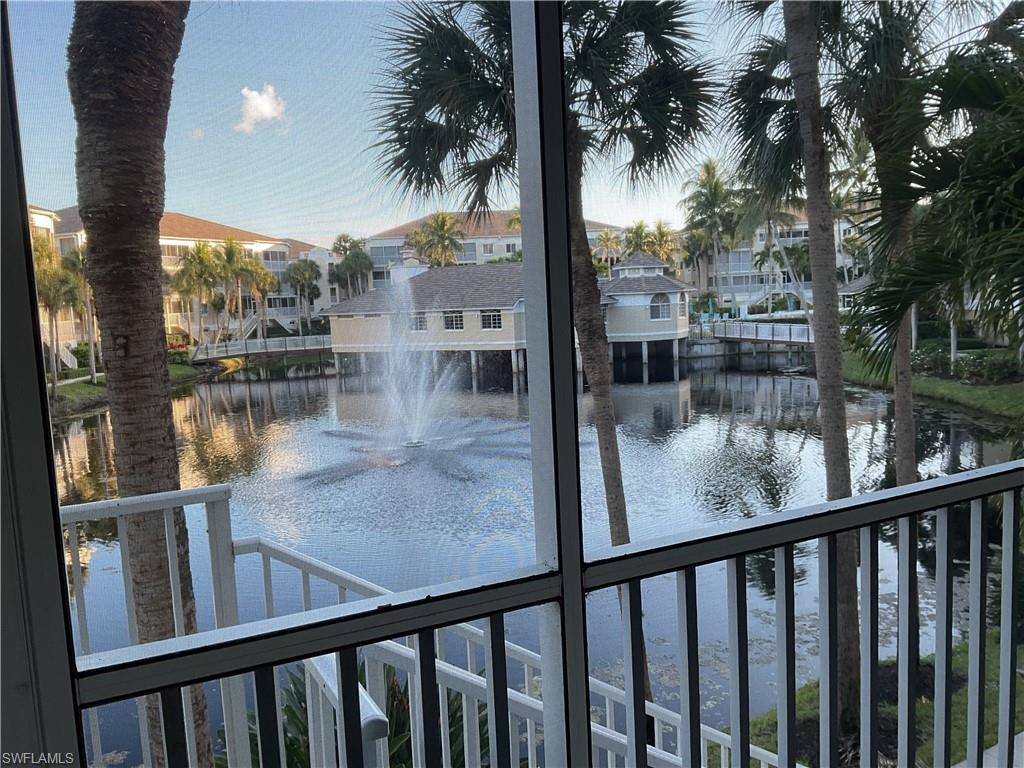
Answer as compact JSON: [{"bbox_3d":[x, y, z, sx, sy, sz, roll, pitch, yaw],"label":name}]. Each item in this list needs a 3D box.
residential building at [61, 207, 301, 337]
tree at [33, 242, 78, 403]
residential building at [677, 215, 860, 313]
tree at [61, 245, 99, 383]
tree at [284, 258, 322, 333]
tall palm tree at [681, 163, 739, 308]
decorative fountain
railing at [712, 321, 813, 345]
[{"bbox_3d":[-41.205,-12.099,96.453,17.000,14.800,32.036,0,7,21],"label":"residential building"},{"bbox_3d":[-24.801,-3.541,46.780,2.600,8.471,2.600,-6,7,-27],"label":"tree"},{"bbox_3d":[38.175,-17.831,122.909,26.000,14.000,16.000,0,7,21],"label":"residential building"},{"bbox_3d":[-25.405,-4.084,50.943,2.800,8.309,2.800,-5,7,-26],"label":"tree"},{"bbox_3d":[-21.569,-8.894,89.467,3.900,8.312,3.900,-4,6,-13],"label":"tree"},{"bbox_3d":[22.229,-16.150,95.923,6.800,17.745,6.800,-1,6,13],"label":"tall palm tree"},{"bbox_3d":[-3.437,-0.811,28.964,8.000,5.600,8.000,-3,6,-7],"label":"decorative fountain"},{"bbox_3d":[17.864,-3.656,60.008,0.150,1.100,13.500,-5,7,-21],"label":"railing"}]

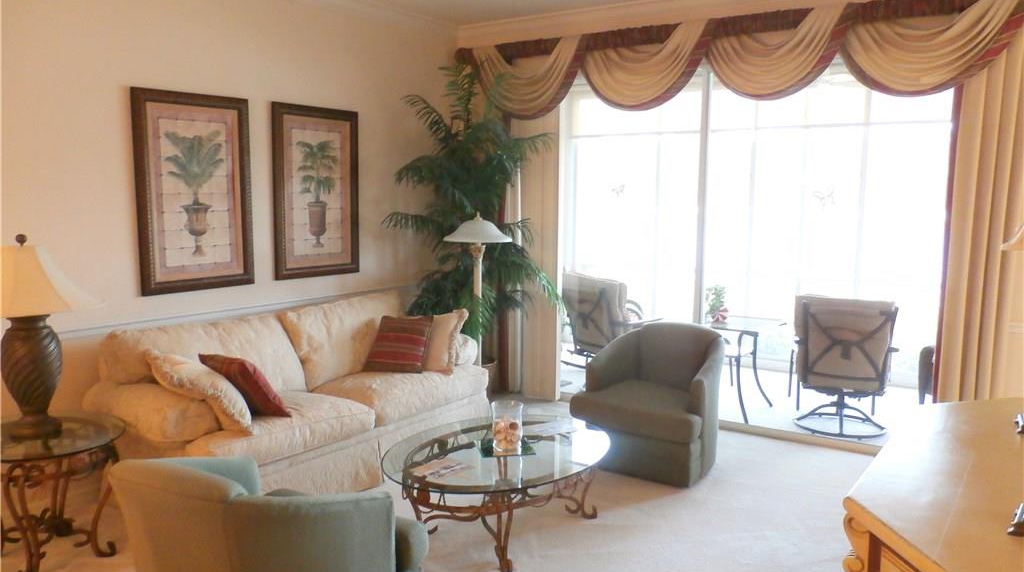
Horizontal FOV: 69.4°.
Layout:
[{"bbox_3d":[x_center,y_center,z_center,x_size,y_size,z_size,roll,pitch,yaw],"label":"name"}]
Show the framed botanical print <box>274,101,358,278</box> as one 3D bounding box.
[{"bbox_3d":[-1.308,-0.636,5.047,0.045,1.144,0.680,6,10,41],"label":"framed botanical print"}]

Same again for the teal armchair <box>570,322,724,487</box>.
[{"bbox_3d":[0.825,0.684,4.312,0.752,0.760,0.816,4,8,29],"label":"teal armchair"}]

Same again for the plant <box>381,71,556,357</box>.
[{"bbox_3d":[-0.293,-0.321,5.380,1.056,2.480,1.104,0,7,0],"label":"plant"}]

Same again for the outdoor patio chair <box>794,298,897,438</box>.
[{"bbox_3d":[2.346,0.539,5.222,0.672,0.920,0.768,4,8,27],"label":"outdoor patio chair"}]

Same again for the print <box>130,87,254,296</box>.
[{"bbox_3d":[-1.864,-0.553,4.413,0.045,1.160,0.699,6,10,41],"label":"print"}]

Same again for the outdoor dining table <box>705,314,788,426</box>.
[{"bbox_3d":[1.797,0.615,5.728,0.496,0.640,0.576,6,10,41],"label":"outdoor dining table"}]

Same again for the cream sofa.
[{"bbox_3d":[-1.139,0.619,4.216,0.992,0.904,2.112,6,10,41],"label":"cream sofa"}]

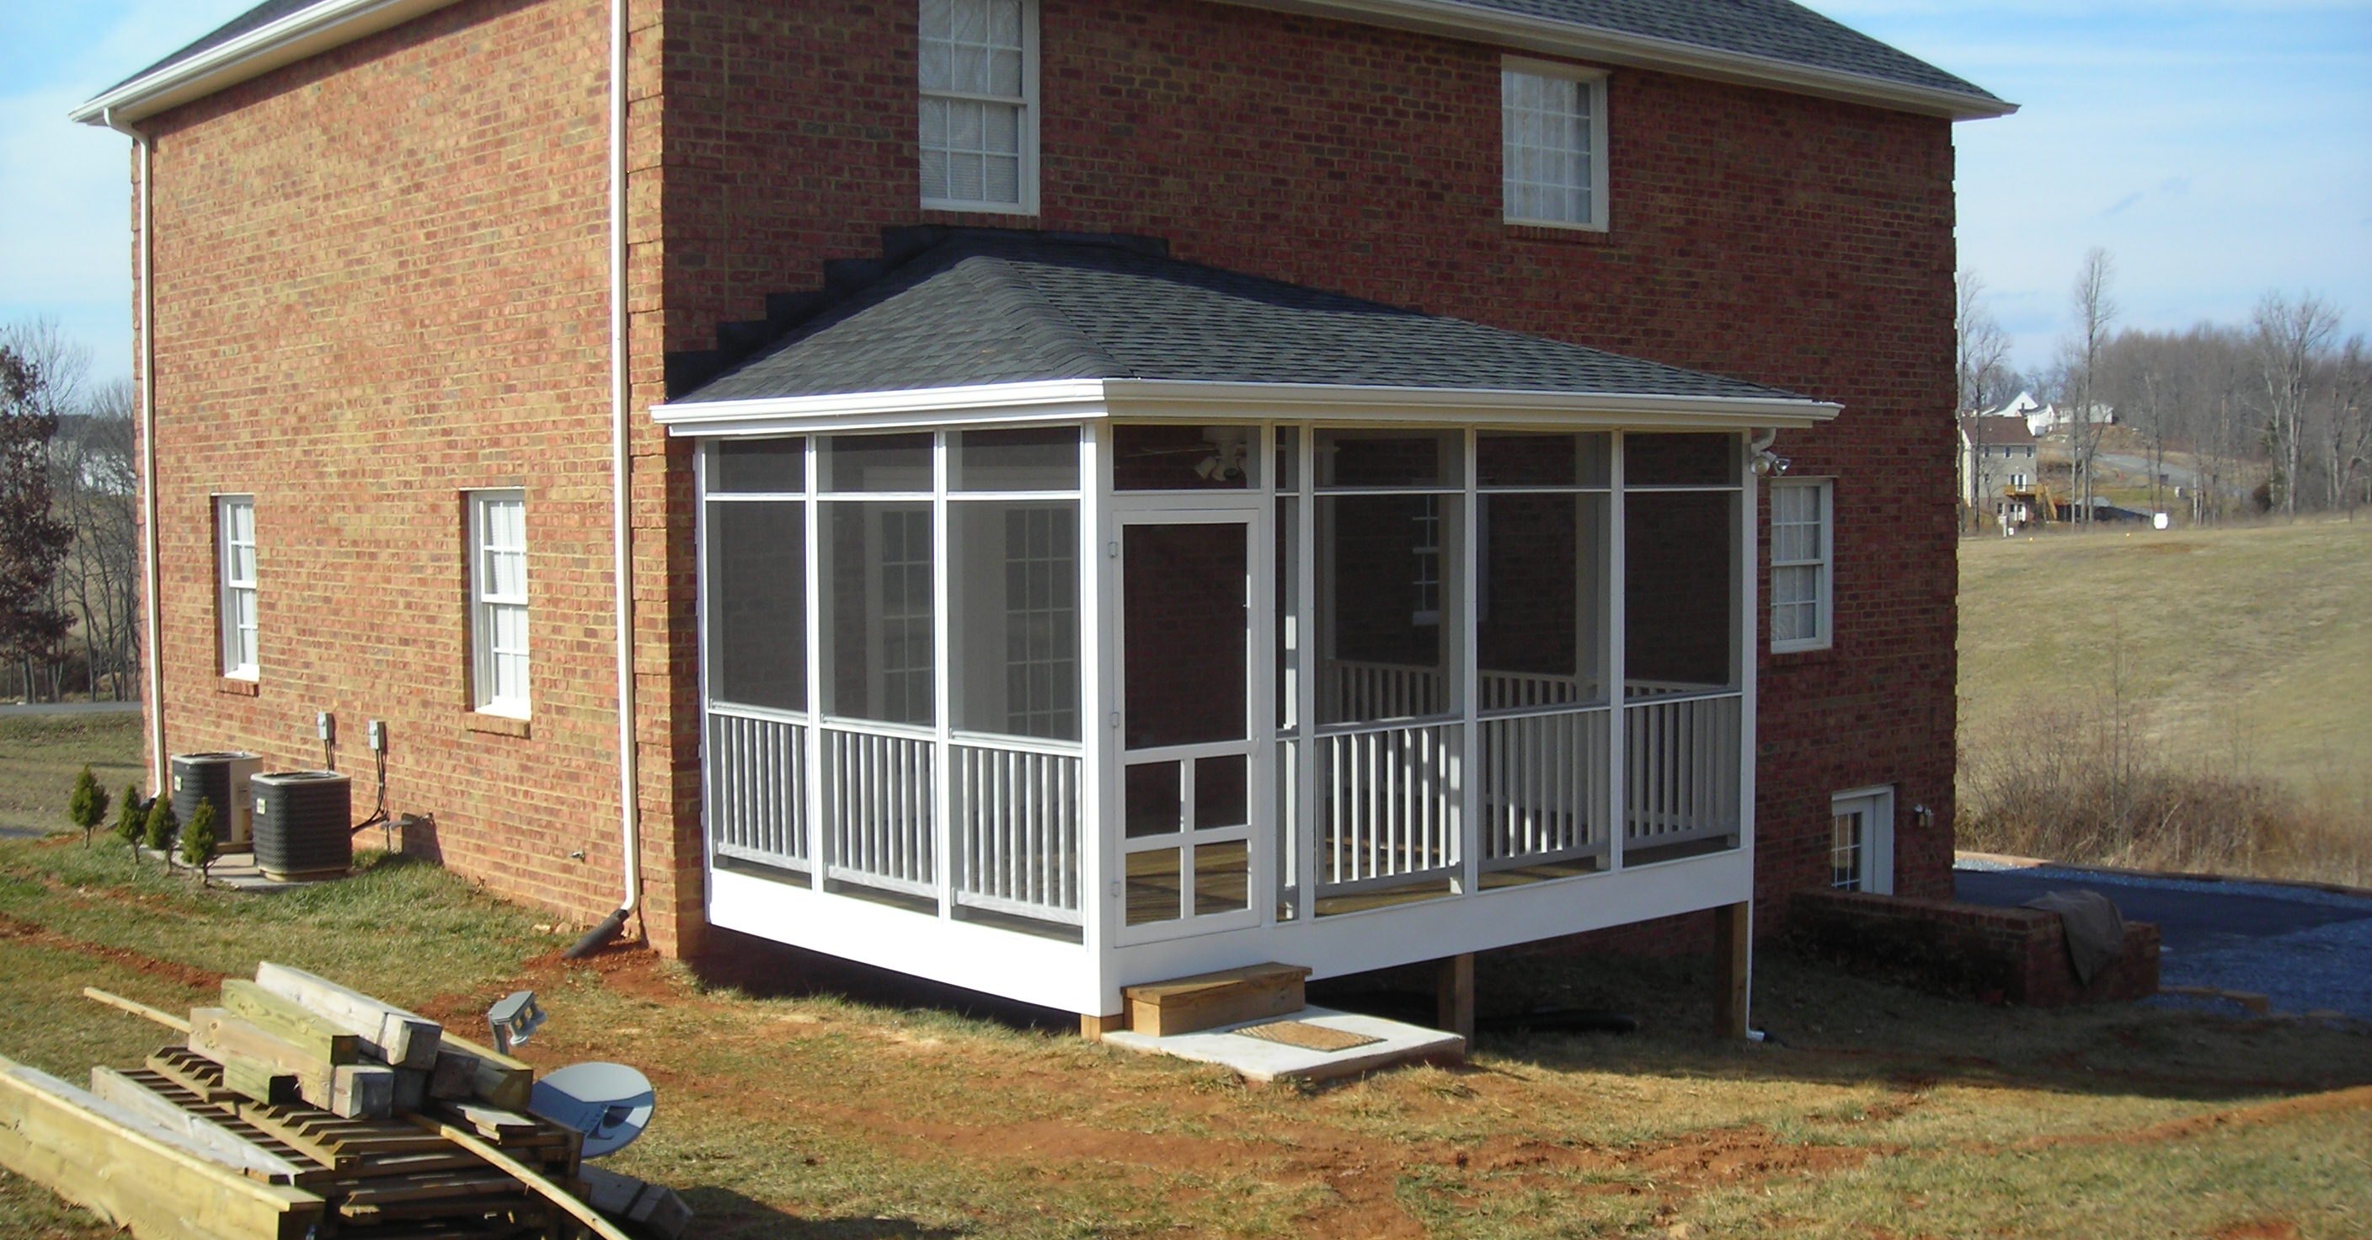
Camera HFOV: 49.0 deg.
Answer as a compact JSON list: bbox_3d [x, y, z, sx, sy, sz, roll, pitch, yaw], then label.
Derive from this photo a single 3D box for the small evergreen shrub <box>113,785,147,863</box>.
[{"bbox_3d":[-7.523,1.458,18.529,0.251,0.554,0.251,-2,3,-39],"label":"small evergreen shrub"}]

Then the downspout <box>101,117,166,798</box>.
[{"bbox_3d":[-8.664,-1.390,21.293,0.420,5.600,0.120,-2,3,-39],"label":"downspout"}]

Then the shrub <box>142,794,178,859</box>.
[{"bbox_3d":[-7.137,1.479,18.135,0.258,0.542,0.258,-2,3,-39],"label":"shrub"}]

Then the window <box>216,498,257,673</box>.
[{"bbox_3d":[-7.269,-0.244,20.033,0.120,1.450,0.930,-3,4,-40],"label":"window"}]

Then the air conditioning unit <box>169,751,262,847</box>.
[{"bbox_3d":[-7.056,1.306,18.953,0.570,0.613,0.570,-2,3,-39],"label":"air conditioning unit"}]

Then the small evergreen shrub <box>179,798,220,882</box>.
[{"bbox_3d":[-6.589,1.481,17.401,0.248,0.595,0.248,-2,3,-39],"label":"small evergreen shrub"}]

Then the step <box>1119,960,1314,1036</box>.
[{"bbox_3d":[0.161,1.799,12.345,0.980,0.200,0.280,-3,4,-40],"label":"step"}]

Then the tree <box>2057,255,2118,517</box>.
[{"bbox_3d":[77.904,-20.176,225.000,5.100,23.860,5.100,-2,3,-39],"label":"tree"}]

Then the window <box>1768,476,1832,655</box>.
[{"bbox_3d":[5.036,-0.446,21.399,0.880,1.410,0.120,-3,4,-40],"label":"window"}]

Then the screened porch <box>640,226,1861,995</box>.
[{"bbox_3d":[0.406,-0.247,14.788,5.380,4.230,4.020,-2,3,-39],"label":"screened porch"}]

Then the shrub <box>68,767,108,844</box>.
[{"bbox_3d":[-7.987,1.351,18.898,0.300,0.600,0.300,-3,4,-40],"label":"shrub"}]

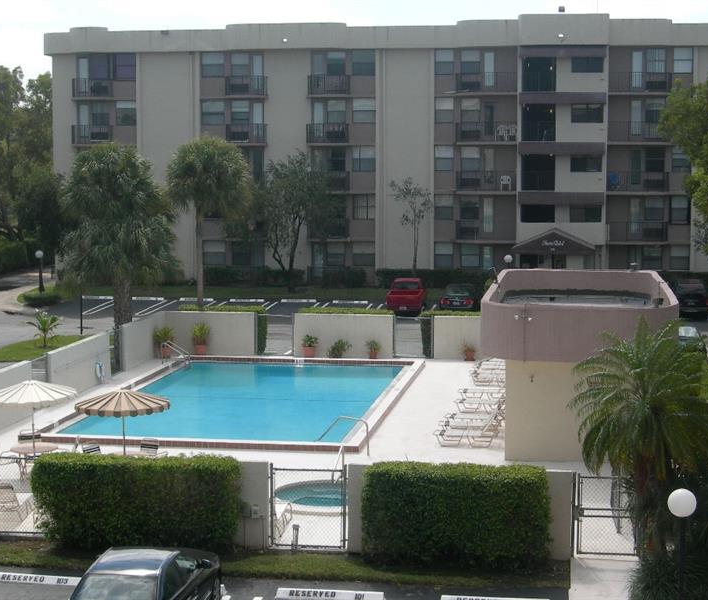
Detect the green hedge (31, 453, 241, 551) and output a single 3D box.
[{"bbox_3d":[-4.088,3.792,26.401,3.738,1.680,0.900,1,6,9],"label":"green hedge"}]

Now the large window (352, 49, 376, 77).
[{"bbox_3d":[0.589,-13.362,79.598,1.283,1.444,0.148,1,6,9],"label":"large window"}]

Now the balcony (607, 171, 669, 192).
[{"bbox_3d":[15.002,-6.269,74.670,3.220,1.152,1.300,1,7,9],"label":"balcony"}]

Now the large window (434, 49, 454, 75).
[{"bbox_3d":[5.048,-13.265,78.679,1.056,1.433,0.150,1,5,9],"label":"large window"}]

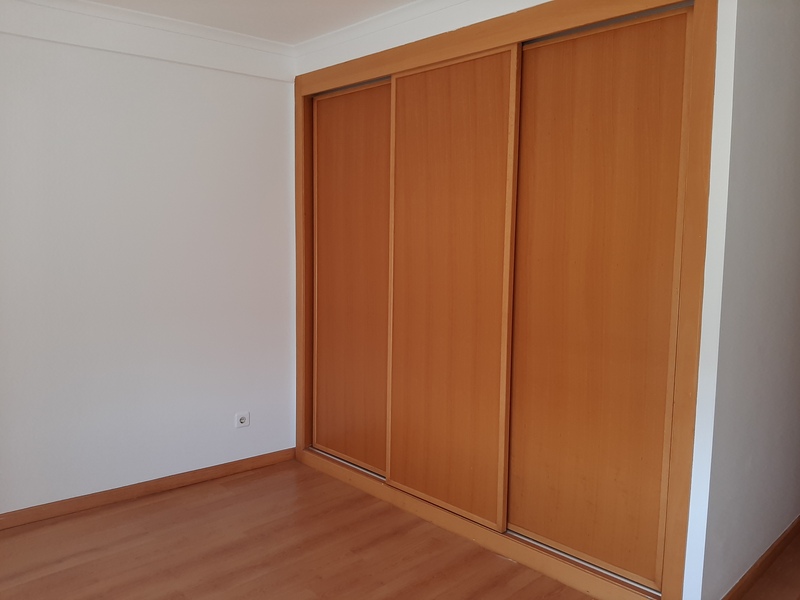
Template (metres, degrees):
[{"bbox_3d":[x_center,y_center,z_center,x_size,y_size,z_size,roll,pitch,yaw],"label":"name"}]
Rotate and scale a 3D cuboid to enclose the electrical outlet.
[{"bbox_3d":[-0.897,0.689,3.572,0.083,0.083,0.013,-4,8,-38],"label":"electrical outlet"}]

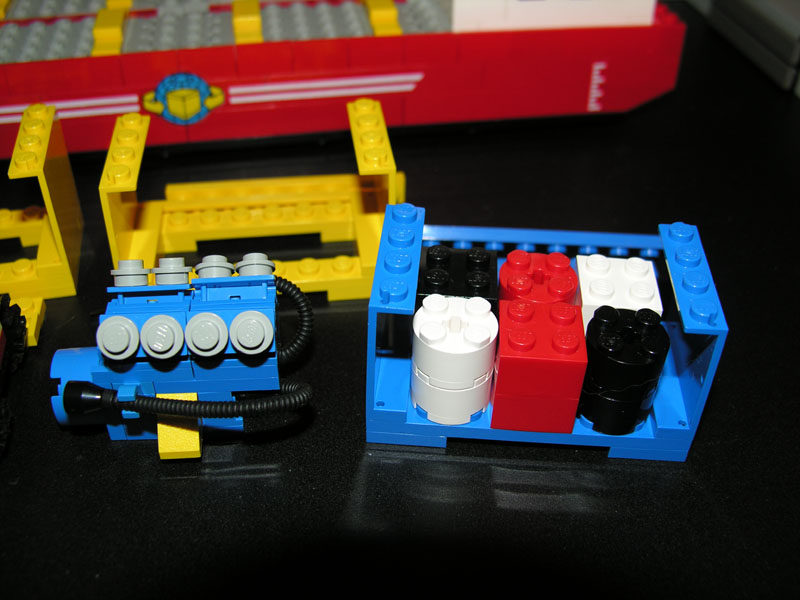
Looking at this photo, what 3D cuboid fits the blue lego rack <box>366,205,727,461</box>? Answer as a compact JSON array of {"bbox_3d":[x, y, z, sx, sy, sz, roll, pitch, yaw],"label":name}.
[{"bbox_3d":[0.027,0.006,0.173,0.064,0.037,0.032,3,39,2],"label":"blue lego rack"}]

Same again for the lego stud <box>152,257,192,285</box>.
[{"bbox_3d":[-0.045,-0.006,0.168,0.008,0.005,0.008,1,2,0],"label":"lego stud"}]

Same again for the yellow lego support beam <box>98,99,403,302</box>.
[{"bbox_3d":[-0.035,-0.023,0.207,0.064,0.037,0.032,-4,39,-7],"label":"yellow lego support beam"}]

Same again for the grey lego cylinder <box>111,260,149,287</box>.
[{"bbox_3d":[-0.053,-0.005,0.170,0.008,0.005,0.008,-3,3,-5],"label":"grey lego cylinder"}]

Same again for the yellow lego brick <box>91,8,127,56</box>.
[{"bbox_3d":[-0.087,-0.078,0.256,0.008,0.007,0.032,-7,40,-11],"label":"yellow lego brick"}]

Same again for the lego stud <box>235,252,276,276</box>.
[{"bbox_3d":[-0.029,-0.007,0.172,0.008,0.008,0.005,-3,80,-5],"label":"lego stud"}]

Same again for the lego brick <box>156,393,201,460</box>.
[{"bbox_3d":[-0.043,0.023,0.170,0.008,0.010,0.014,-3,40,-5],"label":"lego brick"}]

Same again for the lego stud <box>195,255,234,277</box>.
[{"bbox_3d":[-0.037,-0.006,0.172,0.008,0.008,0.005,-3,80,-5],"label":"lego stud"}]

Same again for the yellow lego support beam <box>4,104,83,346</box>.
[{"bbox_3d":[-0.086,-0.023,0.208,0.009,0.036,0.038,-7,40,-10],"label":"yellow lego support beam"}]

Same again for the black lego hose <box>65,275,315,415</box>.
[{"bbox_3d":[-0.040,0.009,0.163,0.047,0.015,0.026,-2,39,-5],"label":"black lego hose"}]

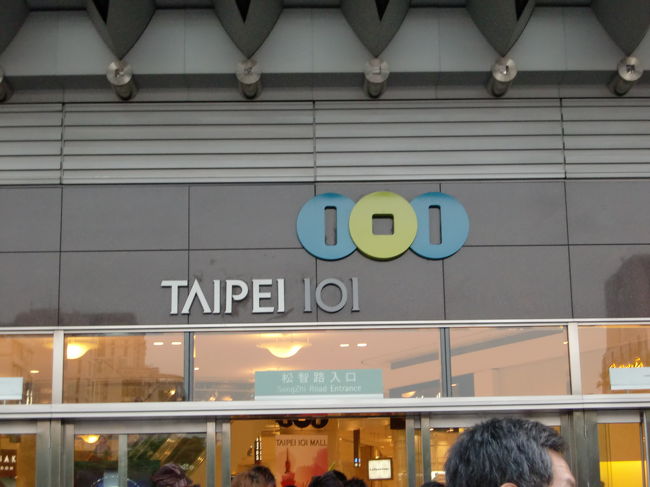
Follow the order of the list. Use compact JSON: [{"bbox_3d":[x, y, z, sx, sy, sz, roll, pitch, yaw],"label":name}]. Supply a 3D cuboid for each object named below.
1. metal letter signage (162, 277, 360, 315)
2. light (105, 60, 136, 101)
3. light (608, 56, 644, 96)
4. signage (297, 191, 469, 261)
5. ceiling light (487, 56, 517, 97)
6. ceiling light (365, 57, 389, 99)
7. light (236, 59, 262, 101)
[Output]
[{"bbox_3d":[-0.704,0.574,13.818,2.190,0.395,0.075,-1,-12,-2],"label":"metal letter signage"},{"bbox_3d":[-2.286,-1.829,14.024,0.285,0.285,0.540,-1,-12,-2],"label":"light"},{"bbox_3d":[3.431,-1.905,14.185,0.285,0.285,0.540,-1,-12,-2],"label":"light"},{"bbox_3d":[0.649,-0.220,13.982,1.935,0.775,0.150,-1,-12,-2],"label":"signage"},{"bbox_3d":[2.002,-1.886,14.145,0.285,0.285,0.540,-1,-12,-2],"label":"ceiling light"},{"bbox_3d":[0.572,-1.867,14.104,0.285,0.285,0.540,-1,-12,-2],"label":"ceiling light"},{"bbox_3d":[-0.857,-1.848,14.064,0.285,0.285,0.540,-1,-12,-2],"label":"light"}]

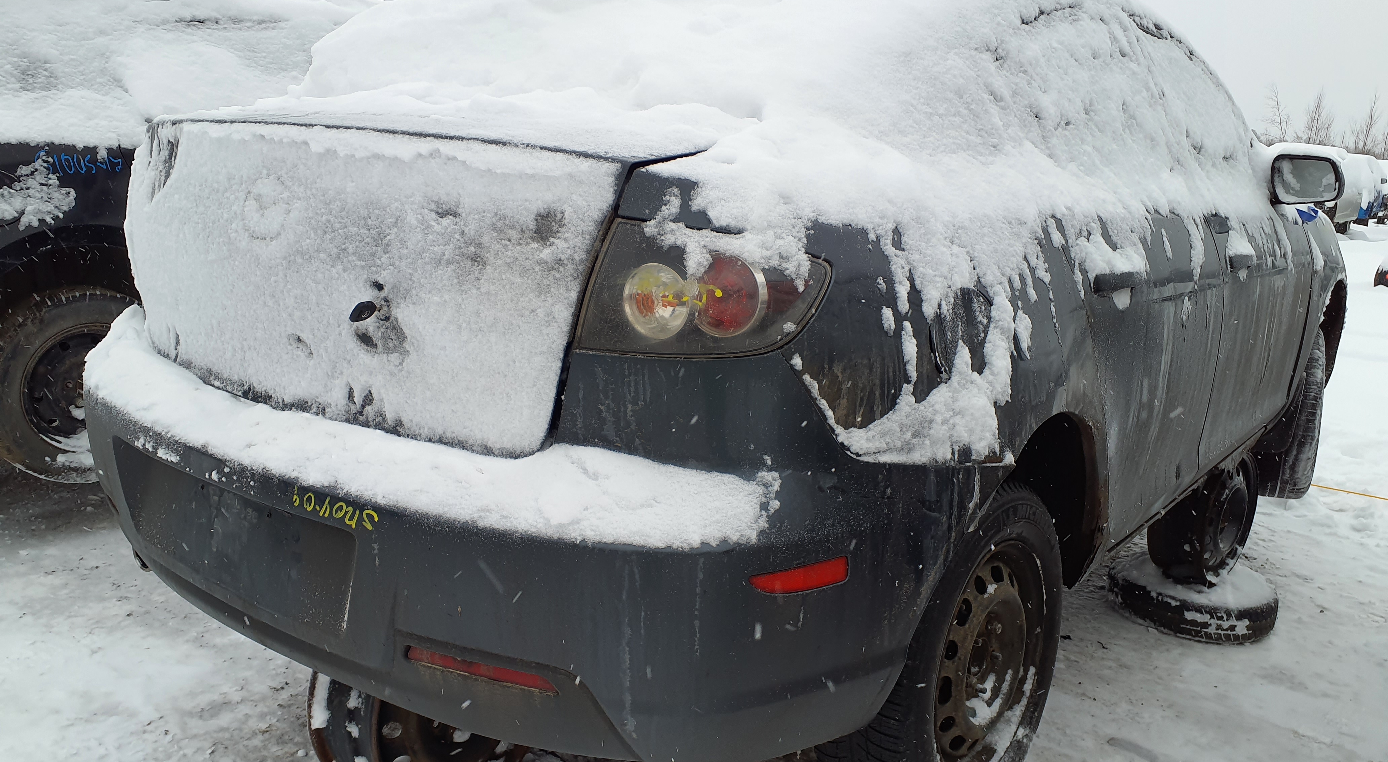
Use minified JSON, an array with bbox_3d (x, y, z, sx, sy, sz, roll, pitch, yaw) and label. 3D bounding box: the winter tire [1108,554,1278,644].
[{"bbox_3d":[1.692,0.728,3.481,0.514,0.140,0.514,2,13,0],"label":"winter tire"}]

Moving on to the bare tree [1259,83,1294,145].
[{"bbox_3d":[31.152,-12.838,55.000,1.540,6.380,1.540,2,13,0],"label":"bare tree"}]

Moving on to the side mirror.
[{"bbox_3d":[1.859,-0.593,3.067,0.220,0.165,0.130,12,16,39],"label":"side mirror"}]

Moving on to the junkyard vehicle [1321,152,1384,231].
[{"bbox_3d":[15.726,-4.632,25.000,1.800,1.750,4.400,12,16,39],"label":"junkyard vehicle"}]

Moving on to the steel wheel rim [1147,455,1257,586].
[{"bbox_3d":[1.640,0.425,3.283,0.428,0.428,0.175,-10,17,-42],"label":"steel wheel rim"}]

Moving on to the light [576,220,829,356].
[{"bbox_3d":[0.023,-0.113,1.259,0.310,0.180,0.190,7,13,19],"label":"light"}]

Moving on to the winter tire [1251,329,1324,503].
[{"bbox_3d":[2.196,0.115,3.853,0.205,0.635,0.635,7,14,23],"label":"winter tire"}]

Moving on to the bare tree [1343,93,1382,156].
[{"bbox_3d":[35.766,-12.490,55.000,1.790,6.030,1.790,2,13,0],"label":"bare tree"}]

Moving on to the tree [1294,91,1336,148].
[{"bbox_3d":[33.196,-12.625,55.000,1.890,6.110,1.890,2,13,0],"label":"tree"}]

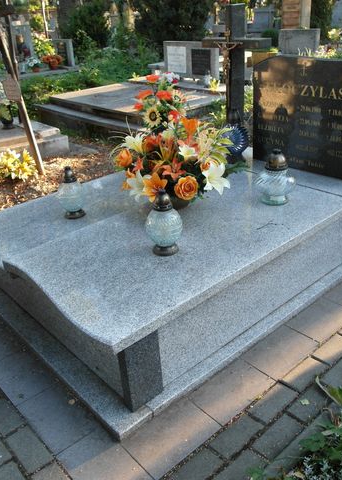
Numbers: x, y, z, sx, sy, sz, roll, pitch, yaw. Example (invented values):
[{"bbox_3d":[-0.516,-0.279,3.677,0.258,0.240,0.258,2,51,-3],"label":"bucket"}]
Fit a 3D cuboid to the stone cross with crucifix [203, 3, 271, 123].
[{"bbox_3d":[0.771,-2.016,5.205,0.240,1.335,0.820,-25,34,-35],"label":"stone cross with crucifix"}]

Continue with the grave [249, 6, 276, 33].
[{"bbox_3d":[3.465,-8.254,16.800,0.220,1.100,0.950,-25,33,-35],"label":"grave"}]

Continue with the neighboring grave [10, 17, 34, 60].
[{"bbox_3d":[-3.744,-4.804,11.116,0.520,1.140,0.160,-25,33,-35],"label":"neighboring grave"}]

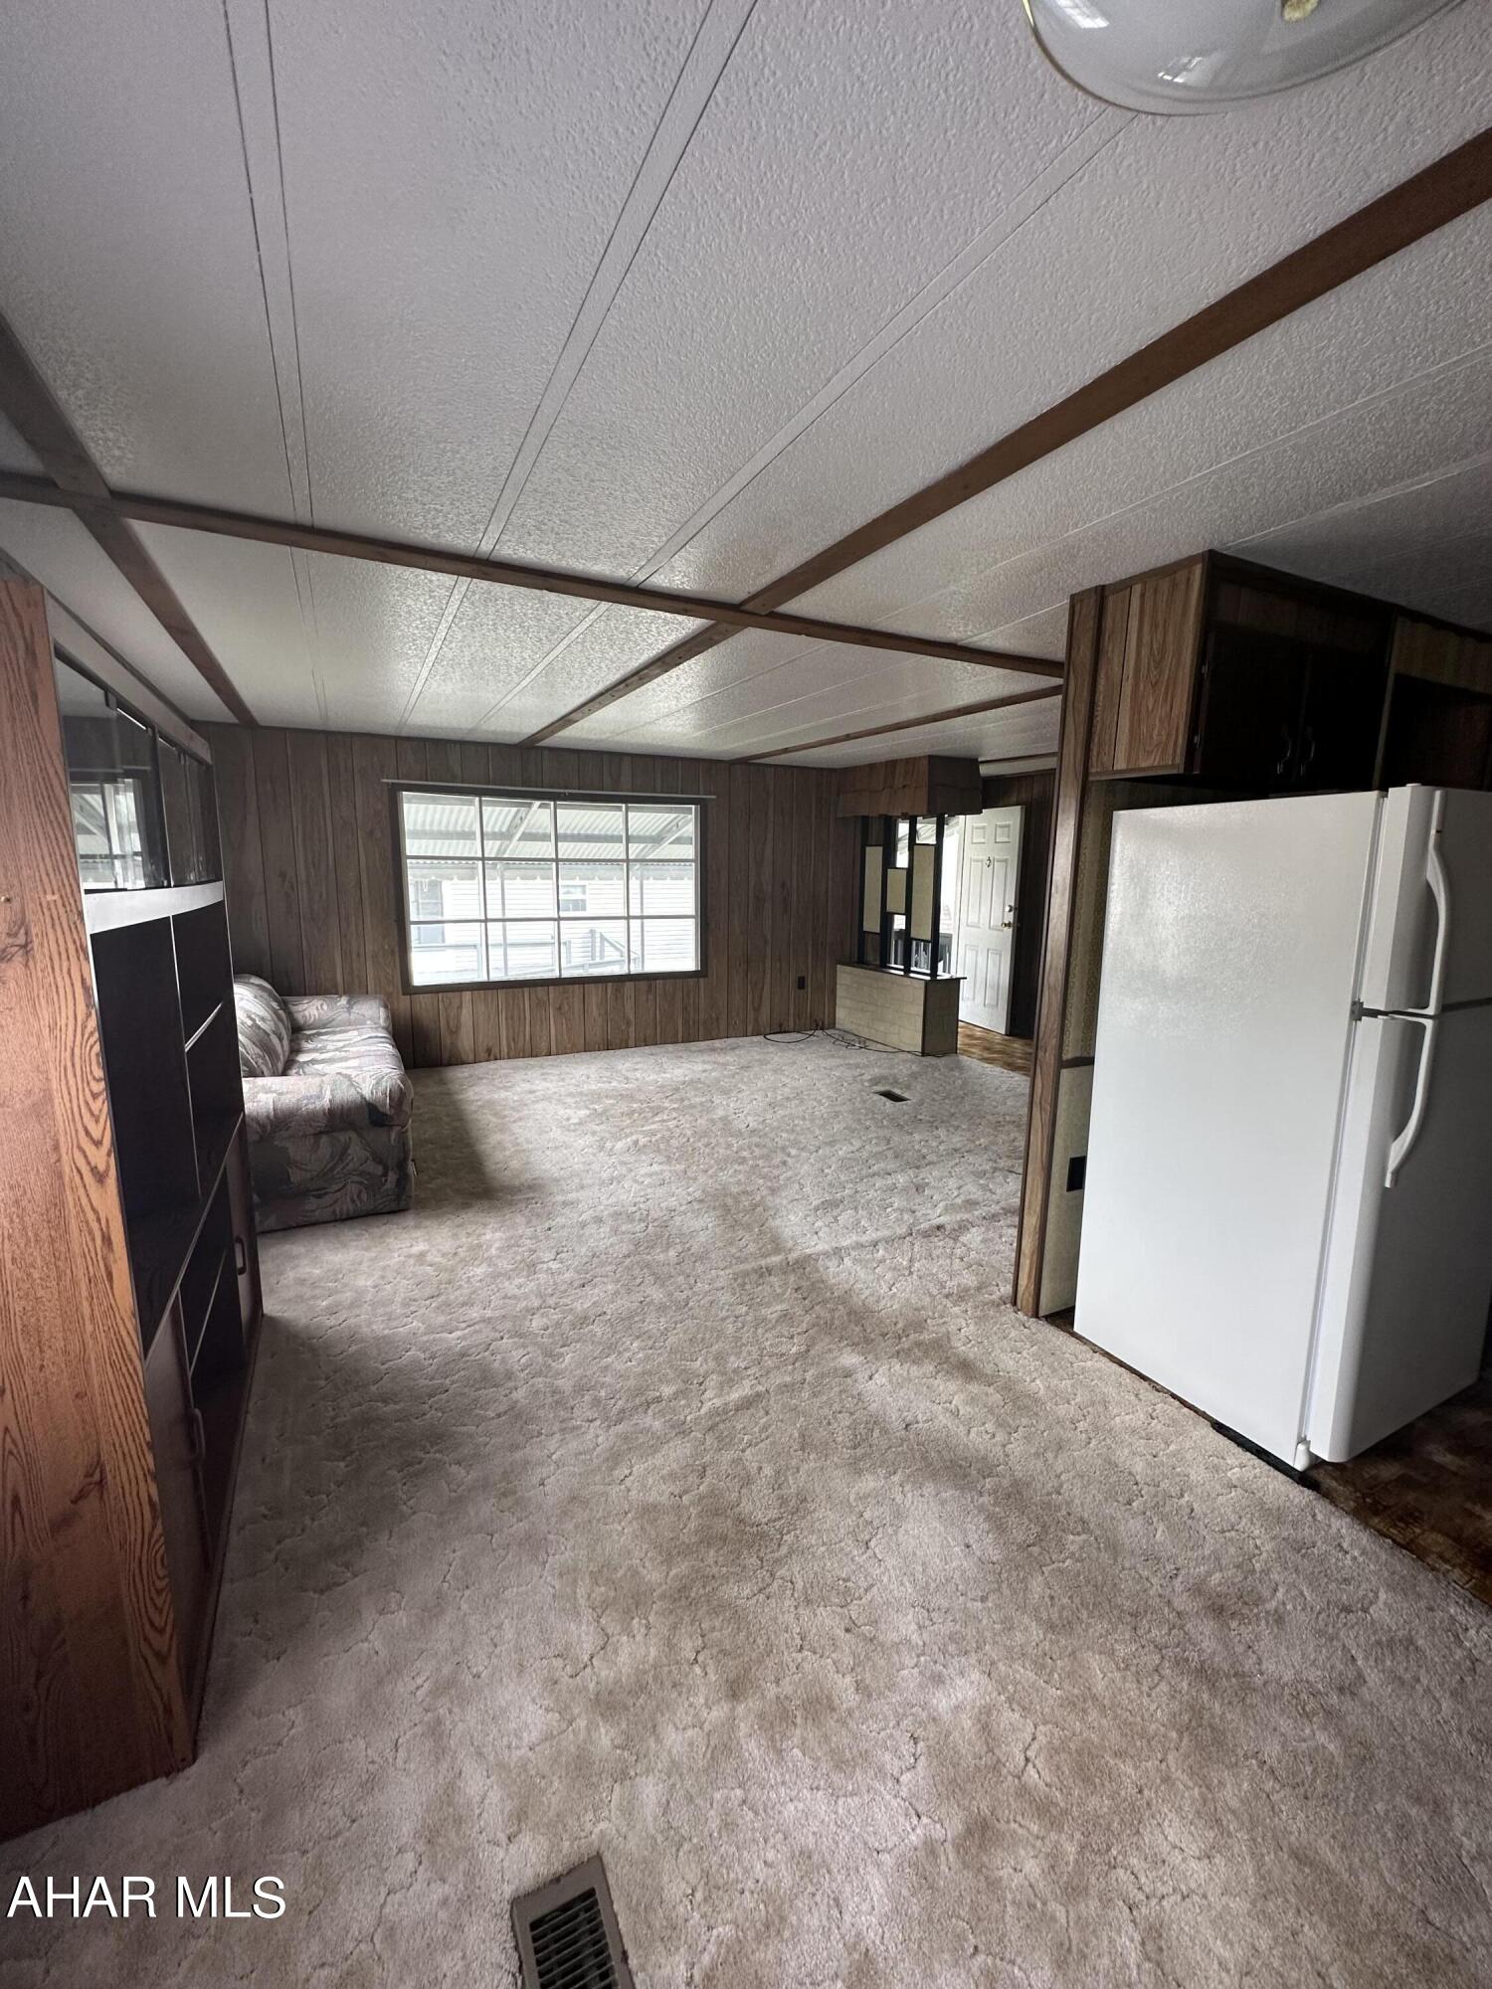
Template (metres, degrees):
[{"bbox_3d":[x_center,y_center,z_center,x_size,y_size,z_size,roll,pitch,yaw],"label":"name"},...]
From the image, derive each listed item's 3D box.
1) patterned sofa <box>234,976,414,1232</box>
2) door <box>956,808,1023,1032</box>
[{"bbox_3d":[-2.266,0.301,4.078,0.889,0.915,2.309,-4,10,-26],"label":"patterned sofa"},{"bbox_3d":[2.129,-0.657,7.109,0.044,1.918,0.696,-4,10,-26],"label":"door"}]

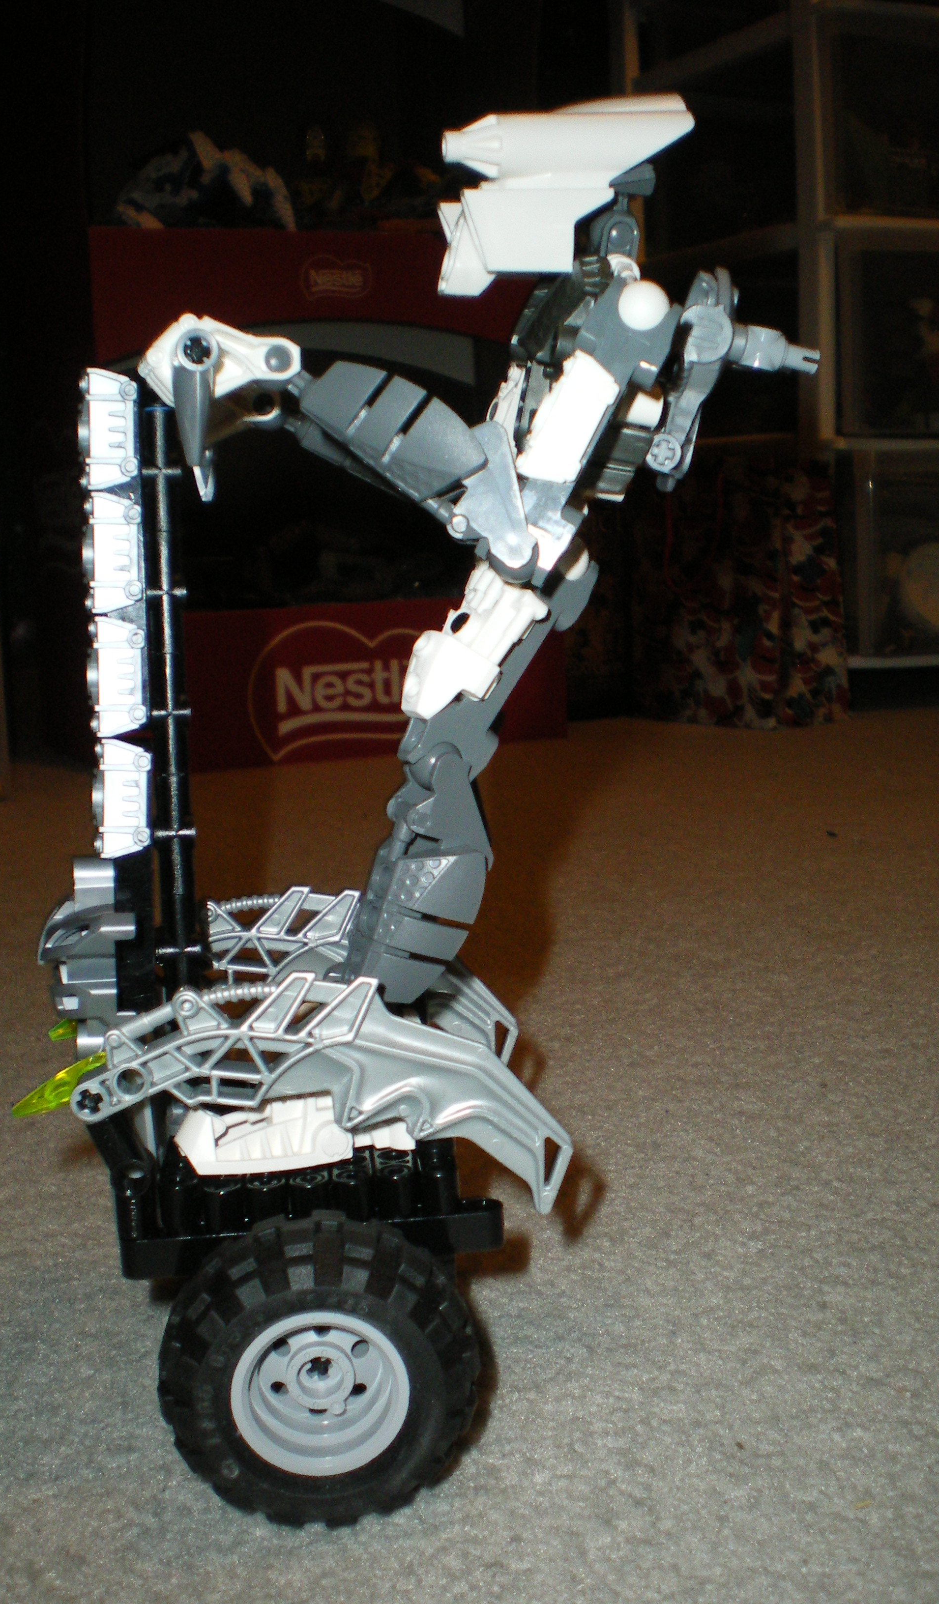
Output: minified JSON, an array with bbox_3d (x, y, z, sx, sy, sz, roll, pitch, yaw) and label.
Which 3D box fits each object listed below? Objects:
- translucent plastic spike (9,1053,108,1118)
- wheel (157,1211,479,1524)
[{"bbox_3d":[-0.078,0.056,0.322,0.022,0.009,0.008,-23,10,-2],"label":"translucent plastic spike"},{"bbox_3d":[-0.026,0.100,0.297,0.056,0.056,0.026,-2,10,-5],"label":"wheel"}]

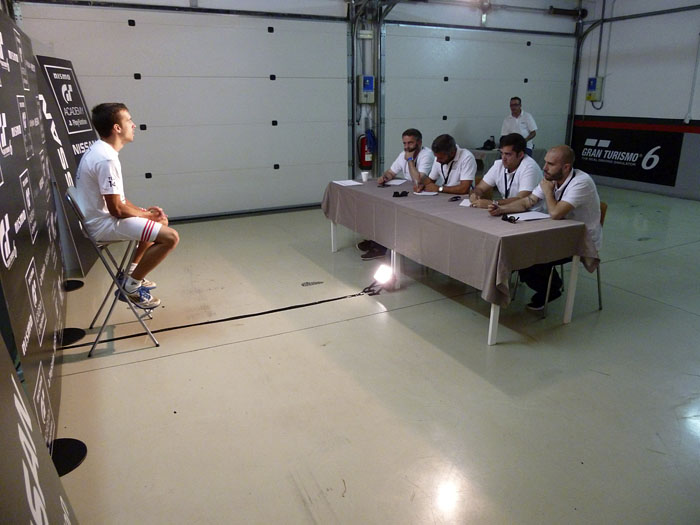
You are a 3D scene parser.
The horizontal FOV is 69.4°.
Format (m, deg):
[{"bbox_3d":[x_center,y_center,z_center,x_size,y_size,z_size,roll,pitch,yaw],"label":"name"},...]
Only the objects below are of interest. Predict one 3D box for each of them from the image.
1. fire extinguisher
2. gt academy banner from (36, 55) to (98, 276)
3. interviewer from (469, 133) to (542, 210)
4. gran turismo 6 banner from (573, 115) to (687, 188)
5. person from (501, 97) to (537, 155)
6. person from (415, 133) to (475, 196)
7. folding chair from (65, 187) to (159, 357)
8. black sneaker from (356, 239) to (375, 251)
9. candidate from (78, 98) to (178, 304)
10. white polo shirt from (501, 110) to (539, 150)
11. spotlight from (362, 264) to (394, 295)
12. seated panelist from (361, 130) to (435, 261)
[{"bbox_3d":[0.232,-1.668,7.622,0.200,0.520,0.180,-9,20,-24],"label":"fire extinguisher"},{"bbox_3d":[-2.847,-1.089,5.274,0.060,2.030,1.880,-14,20,-7],"label":"gt academy banner"},{"bbox_3d":[1.338,-0.450,4.438,0.850,1.310,0.580,-9,20,-25],"label":"interviewer"},{"bbox_3d":[4.785,-2.033,8.993,0.030,1.044,2.206,-9,20,-24],"label":"gran turismo 6 banner"},{"bbox_3d":[2.569,-1.744,7.848,0.550,1.610,0.360,10,21,28],"label":"person"},{"bbox_3d":[0.920,-0.598,4.951,0.840,1.220,0.580,-11,21,-30],"label":"person"},{"bbox_3d":[-1.584,0.026,3.365,0.450,1.030,0.500,-9,20,-24],"label":"folding chair"},{"bbox_3d":[0.229,-0.200,5.563,0.290,0.120,0.110,-10,21,-27],"label":"black sneaker"},{"bbox_3d":[-1.481,-0.343,3.404,0.660,1.390,0.480,-8,20,-23],"label":"candidate"},{"bbox_3d":[2.568,-2.039,7.750,0.540,0.640,0.300,10,21,28],"label":"white polo shirt"},{"bbox_3d":[0.240,0.134,4.293,0.200,0.235,0.210,-11,21,-29],"label":"spotlight"},{"bbox_3d":[0.550,-0.749,5.374,0.950,1.290,0.550,-13,22,-33],"label":"seated panelist"}]

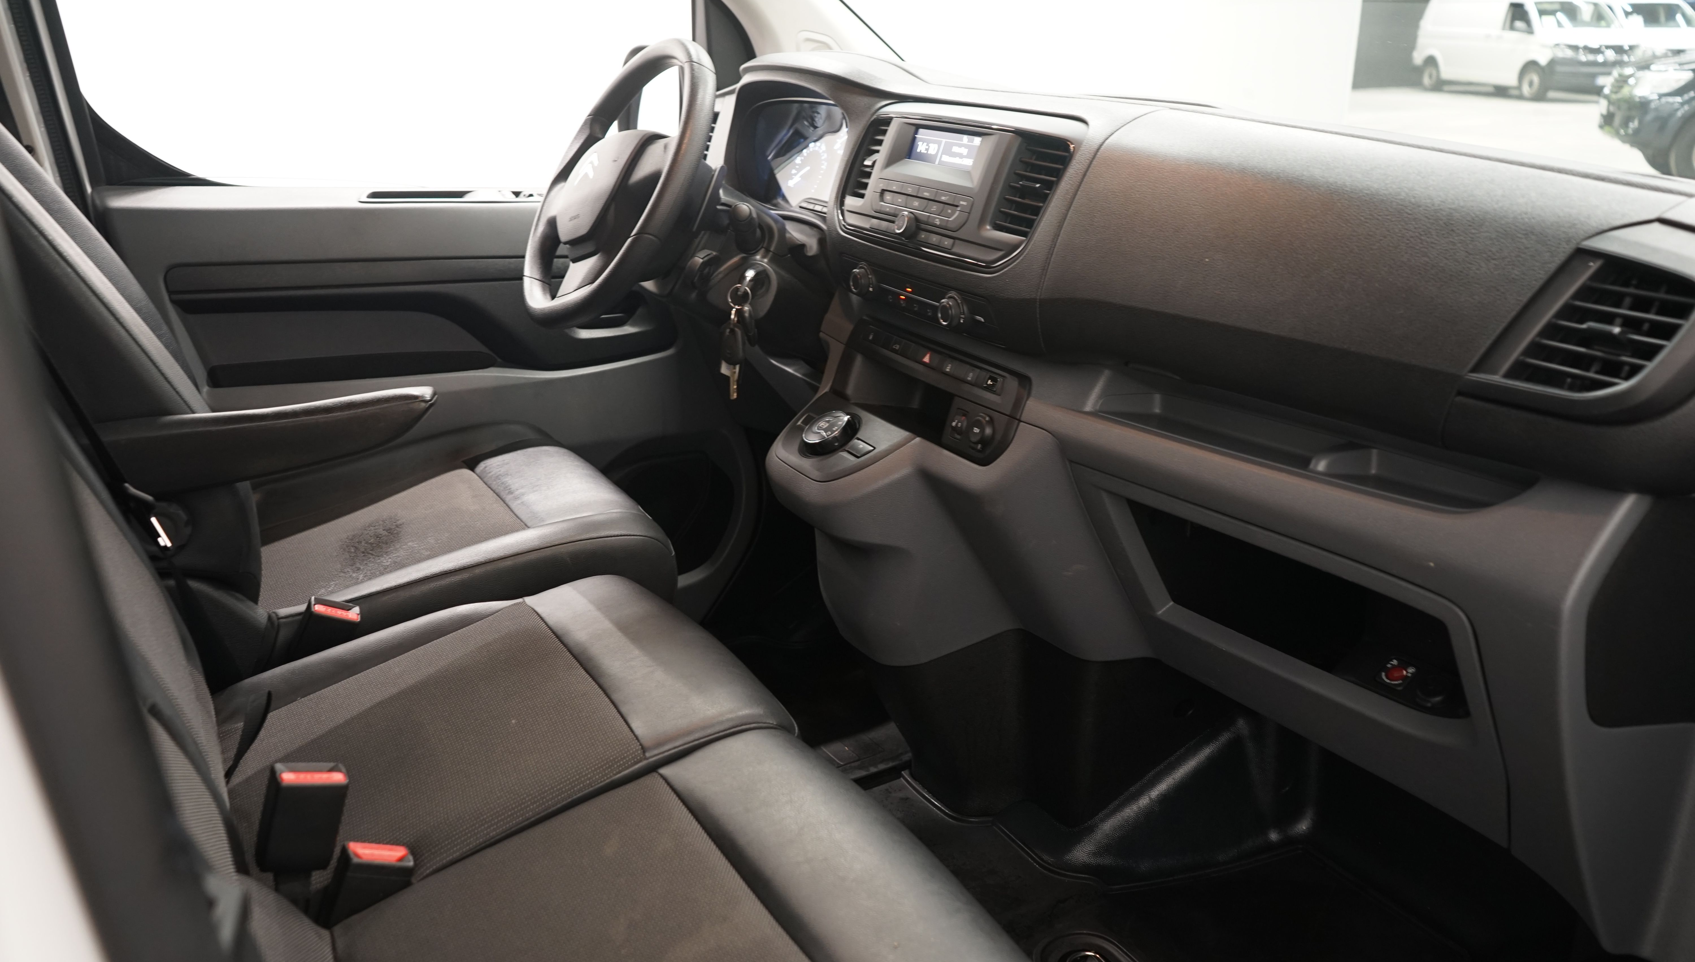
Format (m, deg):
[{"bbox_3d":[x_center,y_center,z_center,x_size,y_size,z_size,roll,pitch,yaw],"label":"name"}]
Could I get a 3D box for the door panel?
[{"bbox_3d":[-0.541,-0.078,1.945,0.890,0.730,0.140,-10,22,-28],"label":"door panel"}]

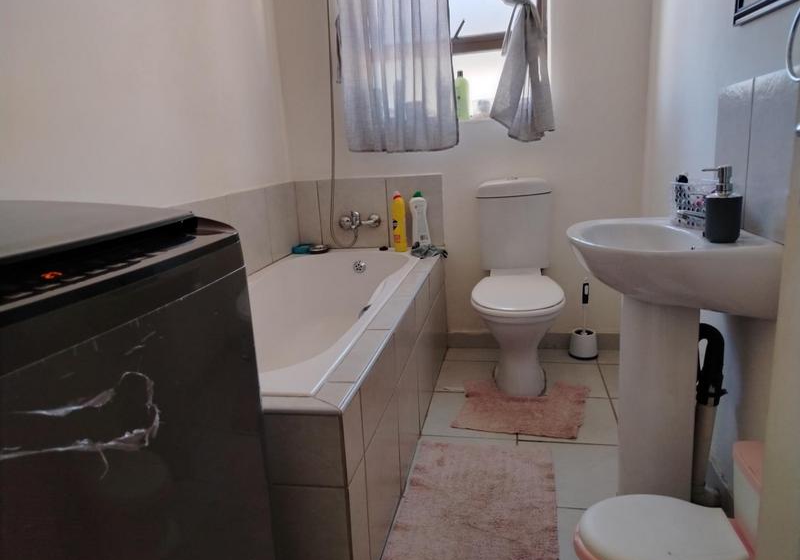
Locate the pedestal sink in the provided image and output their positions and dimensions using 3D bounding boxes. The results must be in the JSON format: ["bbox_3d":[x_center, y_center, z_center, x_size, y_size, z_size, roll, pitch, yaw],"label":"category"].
[{"bbox_3d":[0.714,0.228,1.606,0.445,0.747,0.580,0,13,12],"label":"pedestal sink"}]

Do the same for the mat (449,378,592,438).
[{"bbox_3d":[0.477,0.485,2.161,0.515,0.020,0.420,1,14,17],"label":"mat"}]

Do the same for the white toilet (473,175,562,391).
[{"bbox_3d":[0.500,0.008,2.358,0.375,0.856,0.685,0,13,12],"label":"white toilet"}]

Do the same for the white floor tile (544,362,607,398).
[{"bbox_3d":[0.693,0.432,2.403,0.358,0.010,0.358,0,13,12],"label":"white floor tile"}]

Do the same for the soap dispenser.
[{"bbox_3d":[0.767,-0.184,1.325,0.094,0.181,0.080,0,13,12],"label":"soap dispenser"}]

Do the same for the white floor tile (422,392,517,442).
[{"bbox_3d":[0.277,0.519,2.133,0.342,0.010,0.365,0,13,12],"label":"white floor tile"}]

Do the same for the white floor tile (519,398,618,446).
[{"bbox_3d":[0.620,0.516,2.061,0.358,0.010,0.362,0,13,12],"label":"white floor tile"}]

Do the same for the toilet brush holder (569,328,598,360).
[{"bbox_3d":[0.871,0.303,2.634,0.138,0.116,0.138,0,13,12],"label":"toilet brush holder"}]

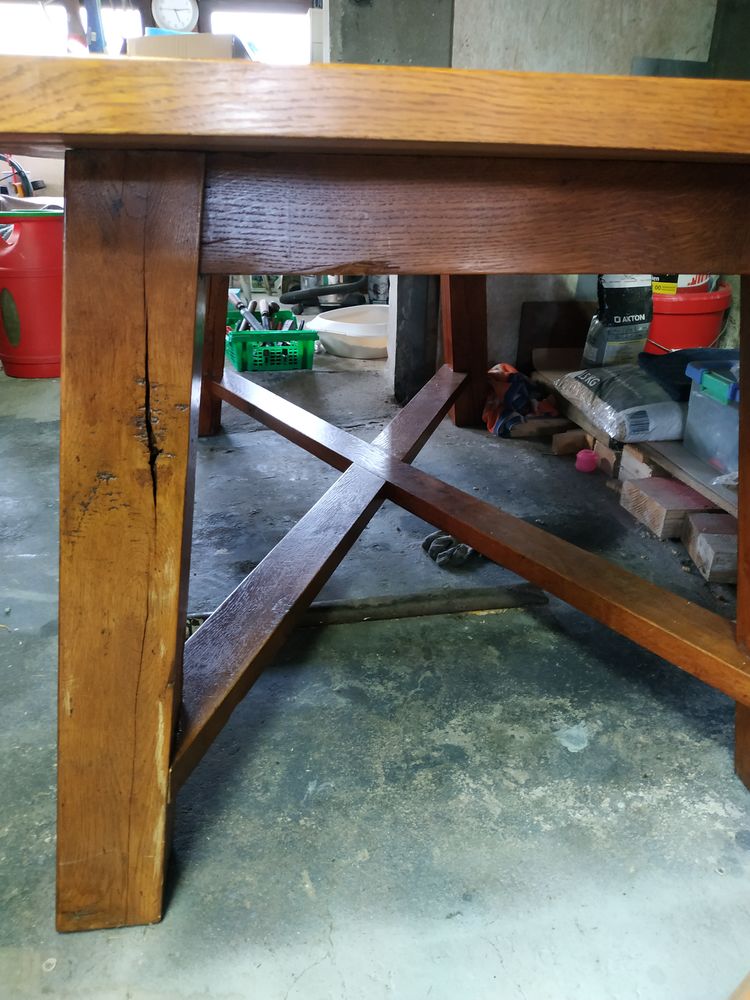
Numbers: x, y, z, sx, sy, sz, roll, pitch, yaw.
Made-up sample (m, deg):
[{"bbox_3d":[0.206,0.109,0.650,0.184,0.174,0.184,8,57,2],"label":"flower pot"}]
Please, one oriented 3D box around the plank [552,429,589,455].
[{"bbox_3d":[0.581,-0.172,1.988,0.170,0.058,0.030,-17,30,-33],"label":"plank"}]

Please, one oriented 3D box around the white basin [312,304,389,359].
[{"bbox_3d":[-0.025,-0.750,3.086,0.580,0.156,0.540,-3,25,-9],"label":"white basin"}]

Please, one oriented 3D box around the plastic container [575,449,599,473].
[{"bbox_3d":[0.563,-0.109,1.859,0.054,0.052,0.054,-3,25,-9],"label":"plastic container"}]

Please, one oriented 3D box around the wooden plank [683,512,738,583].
[{"bbox_3d":[0.797,0.102,1.404,0.280,0.064,0.175,4,25,5],"label":"wooden plank"}]

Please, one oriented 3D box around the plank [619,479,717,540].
[{"bbox_3d":[0.756,0.009,1.599,0.300,0.064,0.174,-3,25,-9],"label":"plank"}]

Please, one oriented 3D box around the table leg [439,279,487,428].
[{"bbox_3d":[0.257,-0.548,2.000,0.103,0.740,0.101,-11,34,-5],"label":"table leg"}]

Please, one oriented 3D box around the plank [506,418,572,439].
[{"bbox_3d":[0.517,-0.216,2.103,0.250,0.038,0.065,-1,25,-5],"label":"plank"}]

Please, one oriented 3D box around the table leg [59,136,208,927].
[{"bbox_3d":[-0.233,0.071,0.658,0.103,0.740,0.101,4,16,-12],"label":"table leg"}]

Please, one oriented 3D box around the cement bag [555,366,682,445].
[{"bbox_3d":[0.700,-0.293,1.960,0.220,0.095,0.450,-1,25,-4],"label":"cement bag"}]

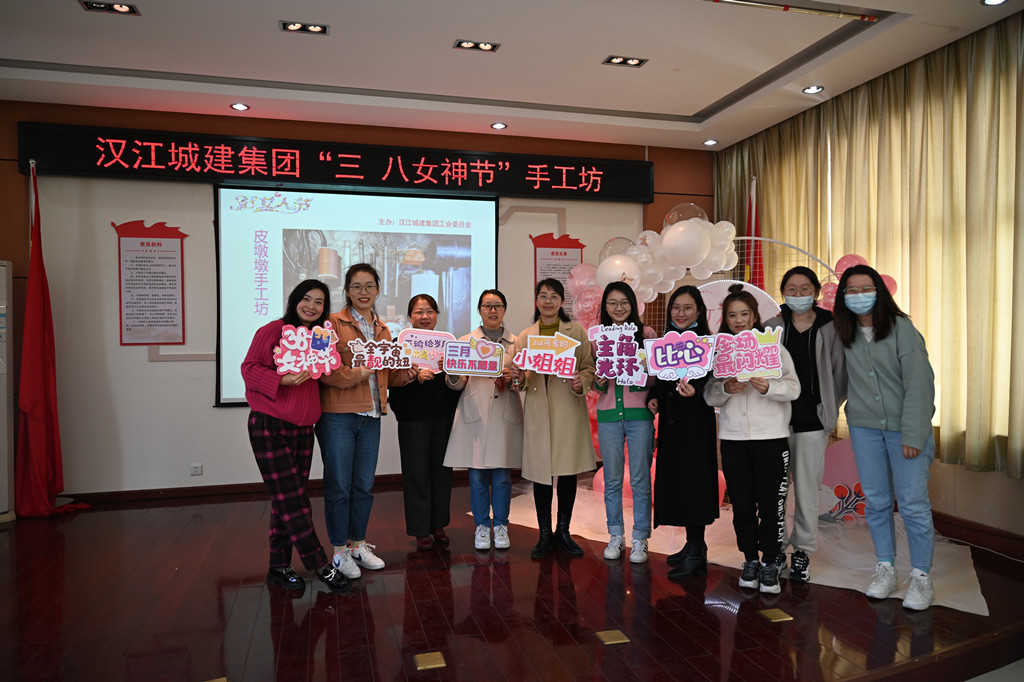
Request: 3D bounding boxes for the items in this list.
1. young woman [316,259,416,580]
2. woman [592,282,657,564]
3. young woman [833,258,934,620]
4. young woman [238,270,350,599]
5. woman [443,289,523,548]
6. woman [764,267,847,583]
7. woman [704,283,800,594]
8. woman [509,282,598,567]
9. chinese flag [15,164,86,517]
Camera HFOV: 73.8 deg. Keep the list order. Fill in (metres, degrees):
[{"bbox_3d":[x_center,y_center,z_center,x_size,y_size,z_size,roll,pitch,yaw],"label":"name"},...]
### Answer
[{"bbox_3d":[-0.861,0.428,3.929,0.520,1.743,0.440,-1,1,-26],"label":"young woman"},{"bbox_3d":[0.676,0.470,4.062,0.420,1.640,0.380,0,1,8],"label":"woman"},{"bbox_3d":[1.861,0.458,3.400,0.490,1.674,0.390,0,1,35],"label":"young woman"},{"bbox_3d":[-1.146,0.489,3.628,0.540,1.635,0.420,-1,1,-20],"label":"young woman"},{"bbox_3d":[-0.172,0.485,4.279,0.480,1.611,0.400,0,1,-3],"label":"woman"},{"bbox_3d":[1.612,0.439,3.749,0.470,1.702,0.360,0,1,22],"label":"woman"},{"bbox_3d":[1.265,0.504,3.575,0.500,1.582,0.400,0,1,22],"label":"woman"},{"bbox_3d":[0.240,0.456,4.142,0.520,1.669,0.400,0,1,2],"label":"woman"},{"bbox_3d":[-3.457,-0.007,5.100,0.440,2.600,0.310,-1,1,-15],"label":"chinese flag"}]

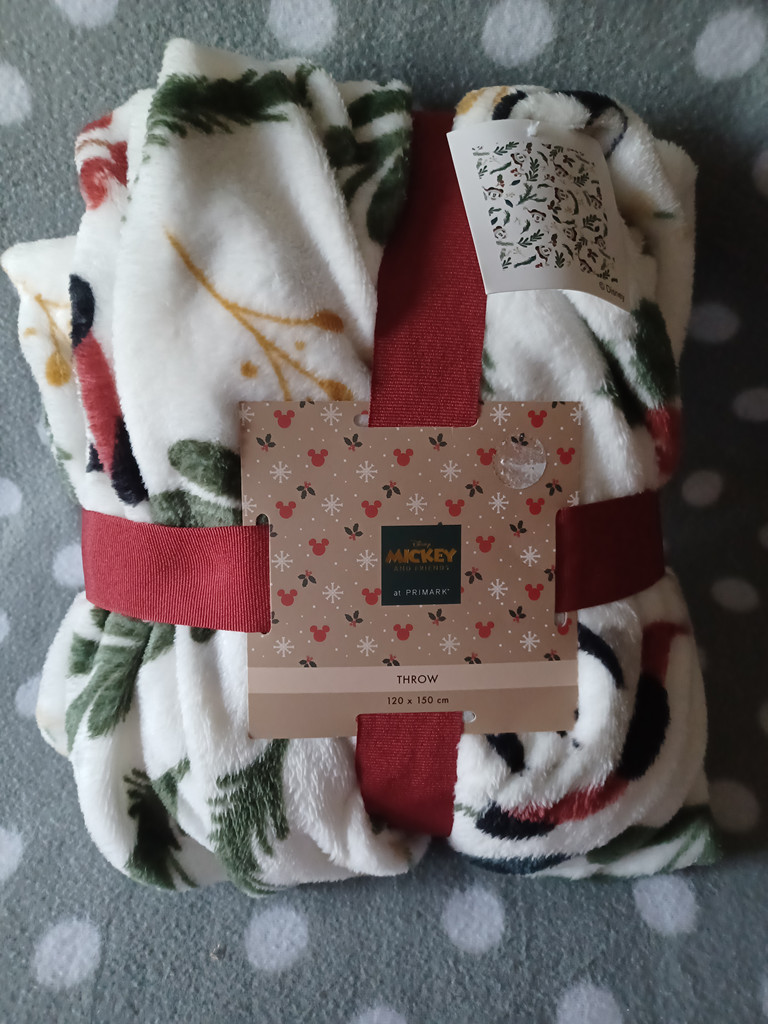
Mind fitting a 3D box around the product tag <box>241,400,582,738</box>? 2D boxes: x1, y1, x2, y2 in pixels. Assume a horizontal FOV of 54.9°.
[{"bbox_3d":[0.011,0.023,0.281,0.128,0.005,0.128,-1,95,-2],"label":"product tag"}]

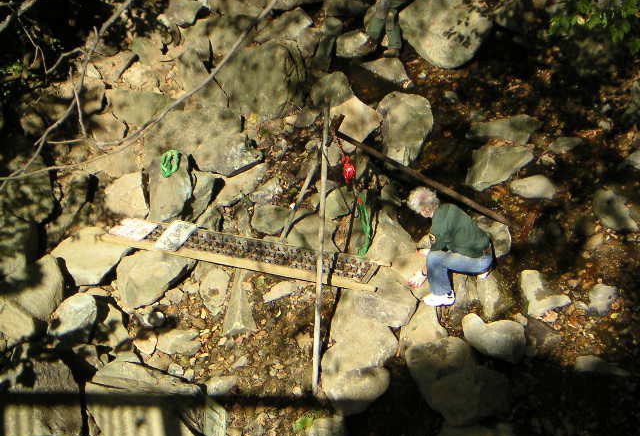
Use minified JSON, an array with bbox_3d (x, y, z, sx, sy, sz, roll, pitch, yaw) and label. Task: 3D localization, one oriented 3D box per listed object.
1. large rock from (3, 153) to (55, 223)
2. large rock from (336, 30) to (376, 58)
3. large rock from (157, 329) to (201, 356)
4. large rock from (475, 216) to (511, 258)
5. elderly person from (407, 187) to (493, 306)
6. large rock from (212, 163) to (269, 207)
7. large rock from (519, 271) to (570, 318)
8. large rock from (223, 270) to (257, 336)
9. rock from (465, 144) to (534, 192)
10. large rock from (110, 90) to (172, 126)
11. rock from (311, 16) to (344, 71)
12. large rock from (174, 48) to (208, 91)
[{"bbox_3d":[-2.487,-0.260,11.200,0.430,0.400,0.440,0,40,0],"label":"large rock"},{"bbox_3d":[0.397,-1.883,14.200,0.455,0.219,0.292,0,41,0],"label":"large rock"},{"bbox_3d":[-1.168,1.027,10.832,0.363,0.149,0.230,0,40,0],"label":"large rock"},{"bbox_3d":[1.506,0.179,11.800,0.384,0.244,0.375,0,41,0],"label":"large rock"},{"bbox_3d":[1.026,0.237,10.600,0.680,1.070,0.500,-5,41,-6],"label":"elderly person"},{"bbox_3d":[-0.715,-0.305,11.835,0.520,0.200,0.320,-21,45,-22],"label":"large rock"},{"bbox_3d":[1.888,0.635,11.041,0.450,0.220,0.420,0,42,0],"label":"large rock"},{"bbox_3d":[-0.644,0.684,10.500,0.264,0.180,0.580,0,40,0],"label":"large rock"},{"bbox_3d":[1.635,-0.455,11.985,0.620,0.240,0.380,-13,43,-15],"label":"rock"},{"bbox_3d":[-1.776,-1.089,13.100,0.620,0.211,0.384,0,41,0],"label":"large rock"},{"bbox_3d":[0.079,-1.870,14.100,0.378,0.416,0.490,0,41,0],"label":"rock"},{"bbox_3d":[-1.323,-1.534,13.600,0.334,0.290,0.414,0,41,0],"label":"large rock"}]

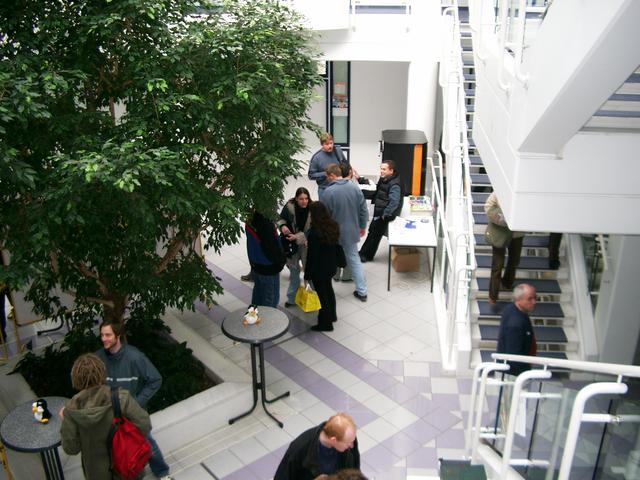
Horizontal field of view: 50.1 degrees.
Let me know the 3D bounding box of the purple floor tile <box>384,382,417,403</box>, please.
[{"bbox_3d":[0.880,1.693,7.531,0.300,0.010,0.300,-19,30,-36],"label":"purple floor tile"}]

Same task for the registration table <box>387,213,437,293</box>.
[{"bbox_3d":[1.329,0.188,10.078,0.660,0.720,1.150,2,24,4],"label":"registration table"}]

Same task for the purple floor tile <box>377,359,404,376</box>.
[{"bbox_3d":[0.837,1.515,8.098,0.302,0.010,0.302,1,24,5],"label":"purple floor tile"}]

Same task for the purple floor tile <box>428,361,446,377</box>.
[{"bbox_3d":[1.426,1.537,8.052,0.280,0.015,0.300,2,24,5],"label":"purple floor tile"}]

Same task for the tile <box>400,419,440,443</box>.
[{"bbox_3d":[1.041,1.980,7.052,0.300,0.015,0.300,-19,30,-36],"label":"tile"}]

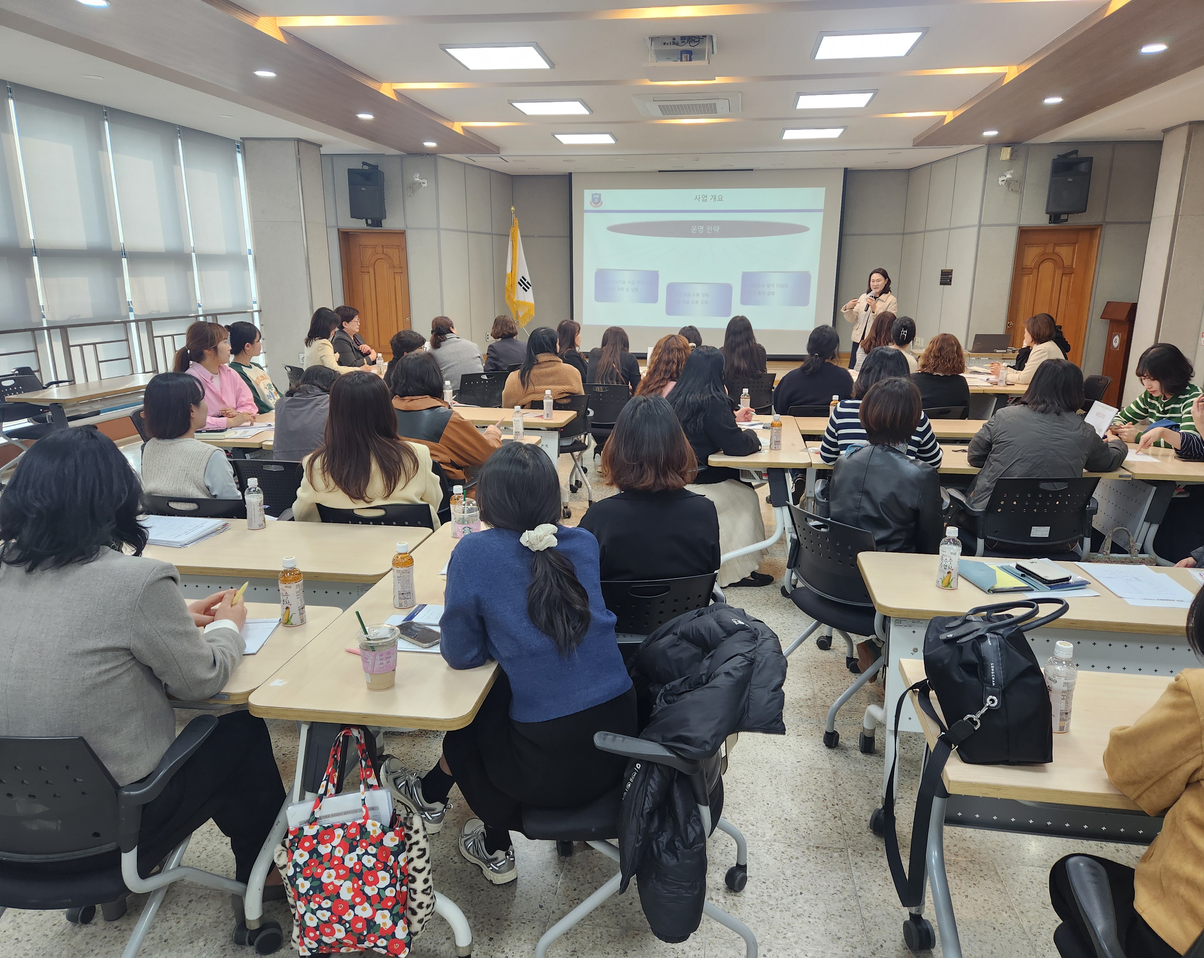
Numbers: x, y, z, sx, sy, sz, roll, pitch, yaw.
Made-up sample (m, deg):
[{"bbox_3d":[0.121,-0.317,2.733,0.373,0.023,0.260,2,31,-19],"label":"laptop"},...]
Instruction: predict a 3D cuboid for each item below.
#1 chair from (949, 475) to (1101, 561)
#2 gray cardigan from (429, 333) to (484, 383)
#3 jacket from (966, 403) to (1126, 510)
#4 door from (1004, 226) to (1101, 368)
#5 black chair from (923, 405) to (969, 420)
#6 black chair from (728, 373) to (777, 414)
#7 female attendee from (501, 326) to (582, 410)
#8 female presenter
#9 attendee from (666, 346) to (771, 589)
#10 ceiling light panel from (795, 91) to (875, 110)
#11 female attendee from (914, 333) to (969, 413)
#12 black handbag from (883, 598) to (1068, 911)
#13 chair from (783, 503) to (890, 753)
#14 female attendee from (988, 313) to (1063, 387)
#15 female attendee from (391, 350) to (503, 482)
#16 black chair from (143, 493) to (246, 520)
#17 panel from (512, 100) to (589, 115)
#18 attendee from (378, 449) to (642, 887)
[{"bbox_3d":[1.797,0.337,3.741,0.590,0.820,0.600,0,14,-1],"label":"chair"},{"bbox_3d":[-1.203,-0.945,7.115,0.470,0.600,0.420,0,15,1],"label":"gray cardigan"},{"bbox_3d":[1.971,-0.032,3.793,0.680,0.620,0.500,4,14,15],"label":"jacket"},{"bbox_3d":[5.229,-1.901,9.937,0.908,2.012,0.100,2,15,6],"label":"door"},{"bbox_3d":[2.224,-0.155,5.893,0.580,0.800,0.580,-3,14,-12],"label":"black chair"},{"bbox_3d":[1.266,-0.520,7.276,0.560,0.830,0.580,2,14,9],"label":"black chair"},{"bbox_3d":[-0.421,-0.471,6.136,0.540,1.260,0.720,0,14,0],"label":"female attendee"},{"bbox_3d":[2.871,-1.391,9.115,0.520,1.670,0.400,9,17,34],"label":"female presenter"},{"bbox_3d":[0.639,-0.072,4.514,0.700,1.250,0.500,-4,14,-15],"label":"attendee"},{"bbox_3d":[1.883,-3.074,6.878,0.610,0.050,0.610,2,14,8],"label":"ceiling light panel"},{"bbox_3d":[2.307,-0.440,6.134,0.470,1.240,0.720,-2,14,-7],"label":"female attendee"},{"bbox_3d":[0.776,0.556,1.782,0.280,0.650,0.360,2,14,8],"label":"black handbag"},{"bbox_3d":[0.960,0.486,3.125,0.560,0.820,0.500,-7,15,-27],"label":"chair"},{"bbox_3d":[3.512,-0.725,7.103,0.780,1.260,0.500,11,18,37],"label":"female attendee"},{"bbox_3d":[-0.868,-0.060,4.526,0.540,1.260,0.760,4,14,15],"label":"female attendee"},{"bbox_3d":[-1.566,0.389,3.652,0.580,0.800,0.580,2,14,8],"label":"black chair"},{"bbox_3d":[-0.425,-3.174,7.235,0.610,0.050,0.640,2,15,6],"label":"panel"},{"bbox_3d":[-0.247,0.499,2.268,0.570,1.250,0.830,-11,18,-39],"label":"attendee"}]

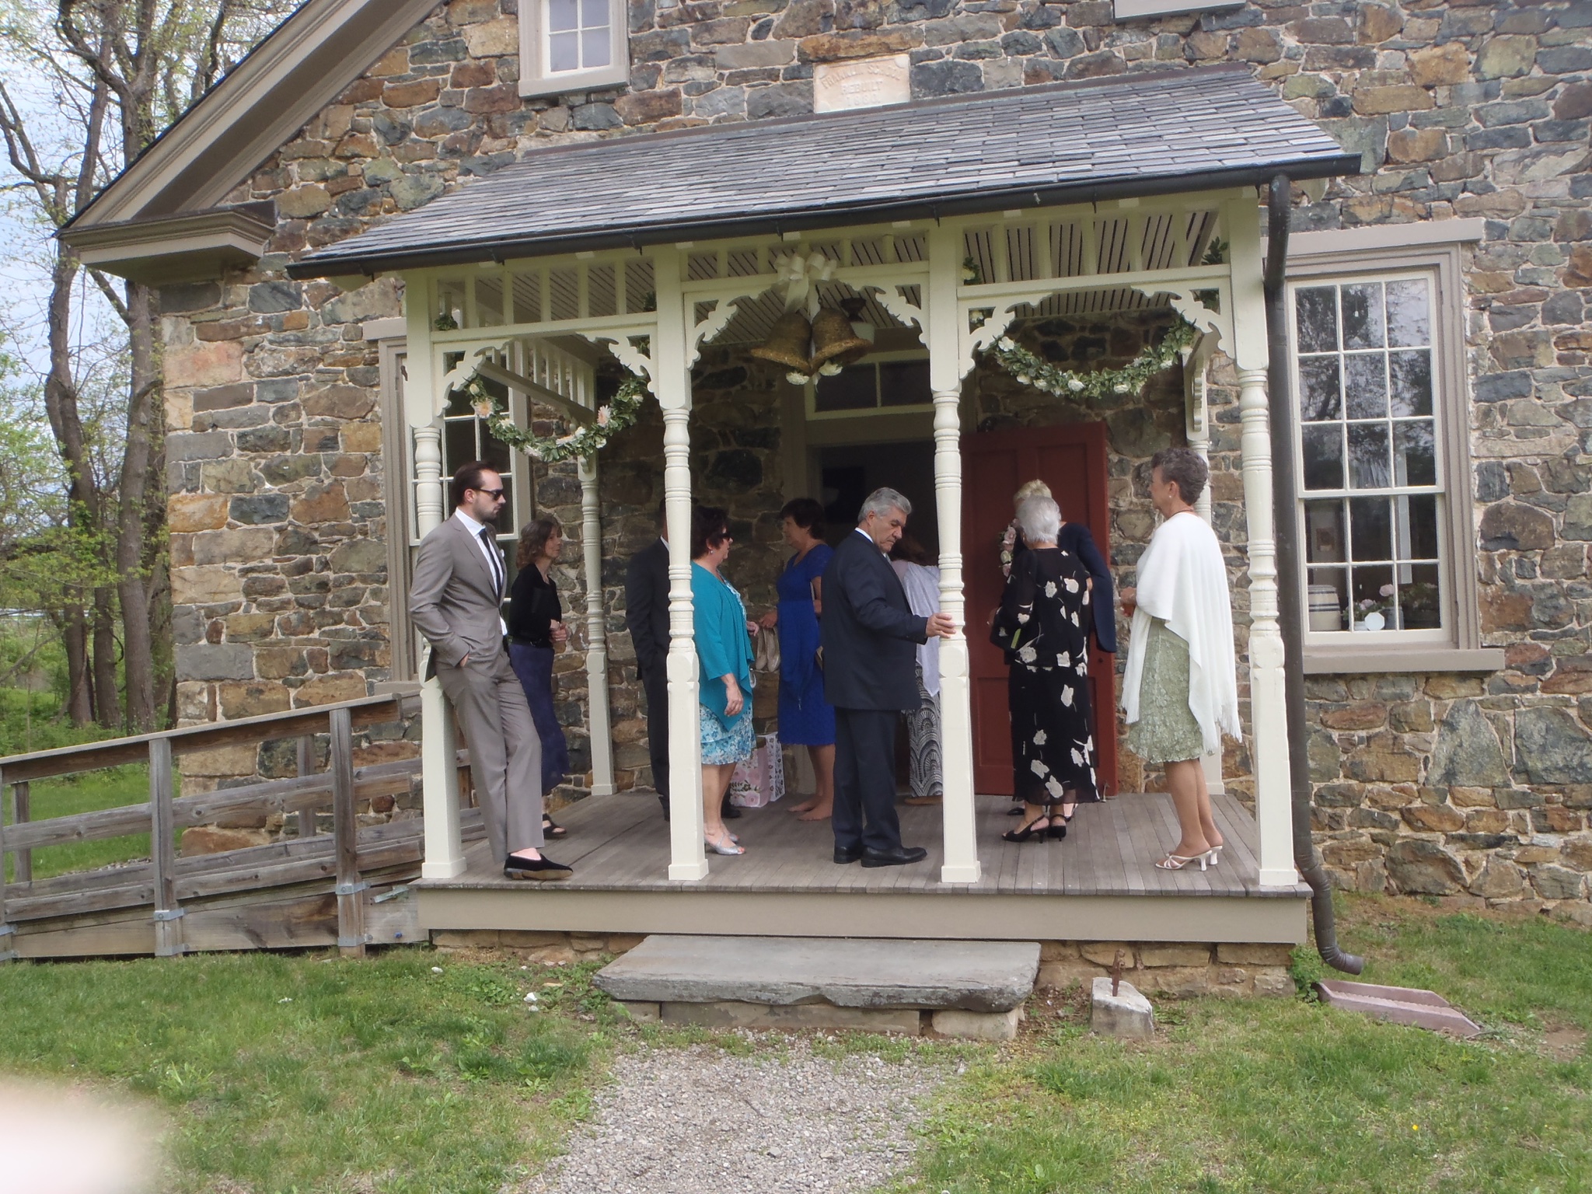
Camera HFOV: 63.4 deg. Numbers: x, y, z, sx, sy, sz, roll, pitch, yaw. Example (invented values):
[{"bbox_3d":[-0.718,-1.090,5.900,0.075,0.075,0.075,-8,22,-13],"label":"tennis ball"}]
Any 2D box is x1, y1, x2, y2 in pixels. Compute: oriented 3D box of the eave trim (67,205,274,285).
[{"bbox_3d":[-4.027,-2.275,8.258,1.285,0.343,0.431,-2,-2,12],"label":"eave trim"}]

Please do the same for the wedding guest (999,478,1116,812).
[{"bbox_3d":[1.313,0.252,6.459,0.550,1.698,0.450,-3,-2,25],"label":"wedding guest"}]

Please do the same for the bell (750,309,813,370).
[{"bbox_3d":[-0.053,-1.080,5.457,0.265,0.245,0.265,19,11,0],"label":"bell"}]

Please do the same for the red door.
[{"bbox_3d":[1.349,0.081,7.277,0.877,2.056,0.050,-2,0,22],"label":"red door"}]

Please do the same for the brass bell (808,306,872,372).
[{"bbox_3d":[0.161,-1.120,5.469,0.285,0.240,0.285,-20,-8,11],"label":"brass bell"}]

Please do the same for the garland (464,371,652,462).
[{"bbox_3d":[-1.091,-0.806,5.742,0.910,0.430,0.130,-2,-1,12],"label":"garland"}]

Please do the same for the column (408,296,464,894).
[{"bbox_3d":[-1.629,-0.084,5.800,0.141,2.666,0.141,-2,-1,12],"label":"column"}]

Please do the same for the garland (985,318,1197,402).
[{"bbox_3d":[1.200,-0.960,5.260,0.860,0.320,0.130,-2,-1,12],"label":"garland"}]

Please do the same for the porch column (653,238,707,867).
[{"bbox_3d":[-0.496,-0.151,5.603,0.145,2.726,0.145,-2,0,11],"label":"porch column"}]

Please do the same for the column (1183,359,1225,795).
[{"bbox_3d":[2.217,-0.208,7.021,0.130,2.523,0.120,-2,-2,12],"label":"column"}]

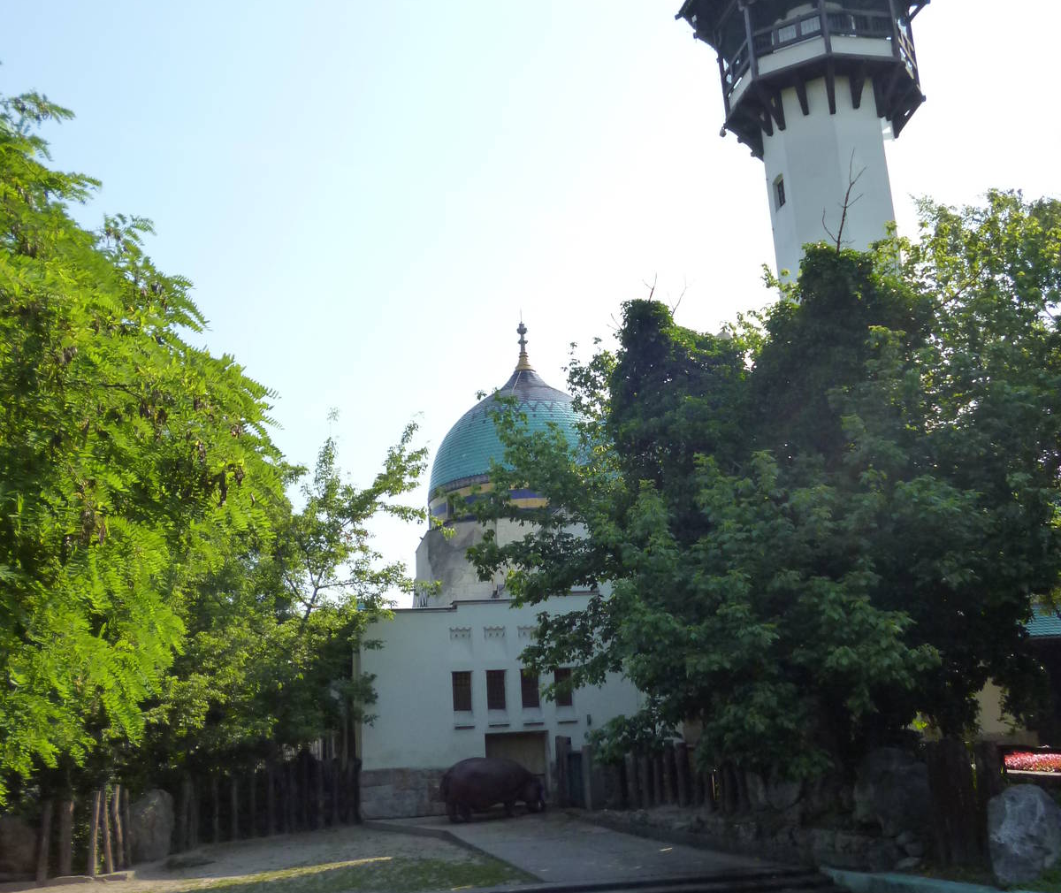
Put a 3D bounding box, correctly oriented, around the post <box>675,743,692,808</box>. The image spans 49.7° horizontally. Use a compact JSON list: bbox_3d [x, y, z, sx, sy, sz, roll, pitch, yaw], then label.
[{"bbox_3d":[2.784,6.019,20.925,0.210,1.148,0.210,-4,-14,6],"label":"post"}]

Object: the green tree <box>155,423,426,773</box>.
[{"bbox_3d":[-4.914,3.502,23.361,5.800,8.069,5.400,-3,-14,0],"label":"green tree"}]

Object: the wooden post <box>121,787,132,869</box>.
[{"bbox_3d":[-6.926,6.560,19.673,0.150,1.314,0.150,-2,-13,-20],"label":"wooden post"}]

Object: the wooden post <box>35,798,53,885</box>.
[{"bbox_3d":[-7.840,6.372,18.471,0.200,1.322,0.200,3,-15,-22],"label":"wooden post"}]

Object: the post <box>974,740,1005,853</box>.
[{"bbox_3d":[6.213,4.849,15.501,0.360,1.668,0.340,-1,-12,21],"label":"post"}]

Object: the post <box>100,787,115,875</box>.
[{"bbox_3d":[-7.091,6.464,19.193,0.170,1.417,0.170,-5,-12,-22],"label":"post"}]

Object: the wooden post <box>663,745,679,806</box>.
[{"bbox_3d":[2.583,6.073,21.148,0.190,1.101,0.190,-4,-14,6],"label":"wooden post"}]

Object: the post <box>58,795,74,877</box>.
[{"bbox_3d":[-7.595,6.401,18.791,0.230,1.259,0.230,3,-15,-21],"label":"post"}]

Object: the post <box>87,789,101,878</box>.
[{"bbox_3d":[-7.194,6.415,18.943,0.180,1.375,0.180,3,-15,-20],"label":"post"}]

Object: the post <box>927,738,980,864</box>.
[{"bbox_3d":[5.613,4.731,15.195,0.620,1.650,0.500,-1,-12,20],"label":"post"}]

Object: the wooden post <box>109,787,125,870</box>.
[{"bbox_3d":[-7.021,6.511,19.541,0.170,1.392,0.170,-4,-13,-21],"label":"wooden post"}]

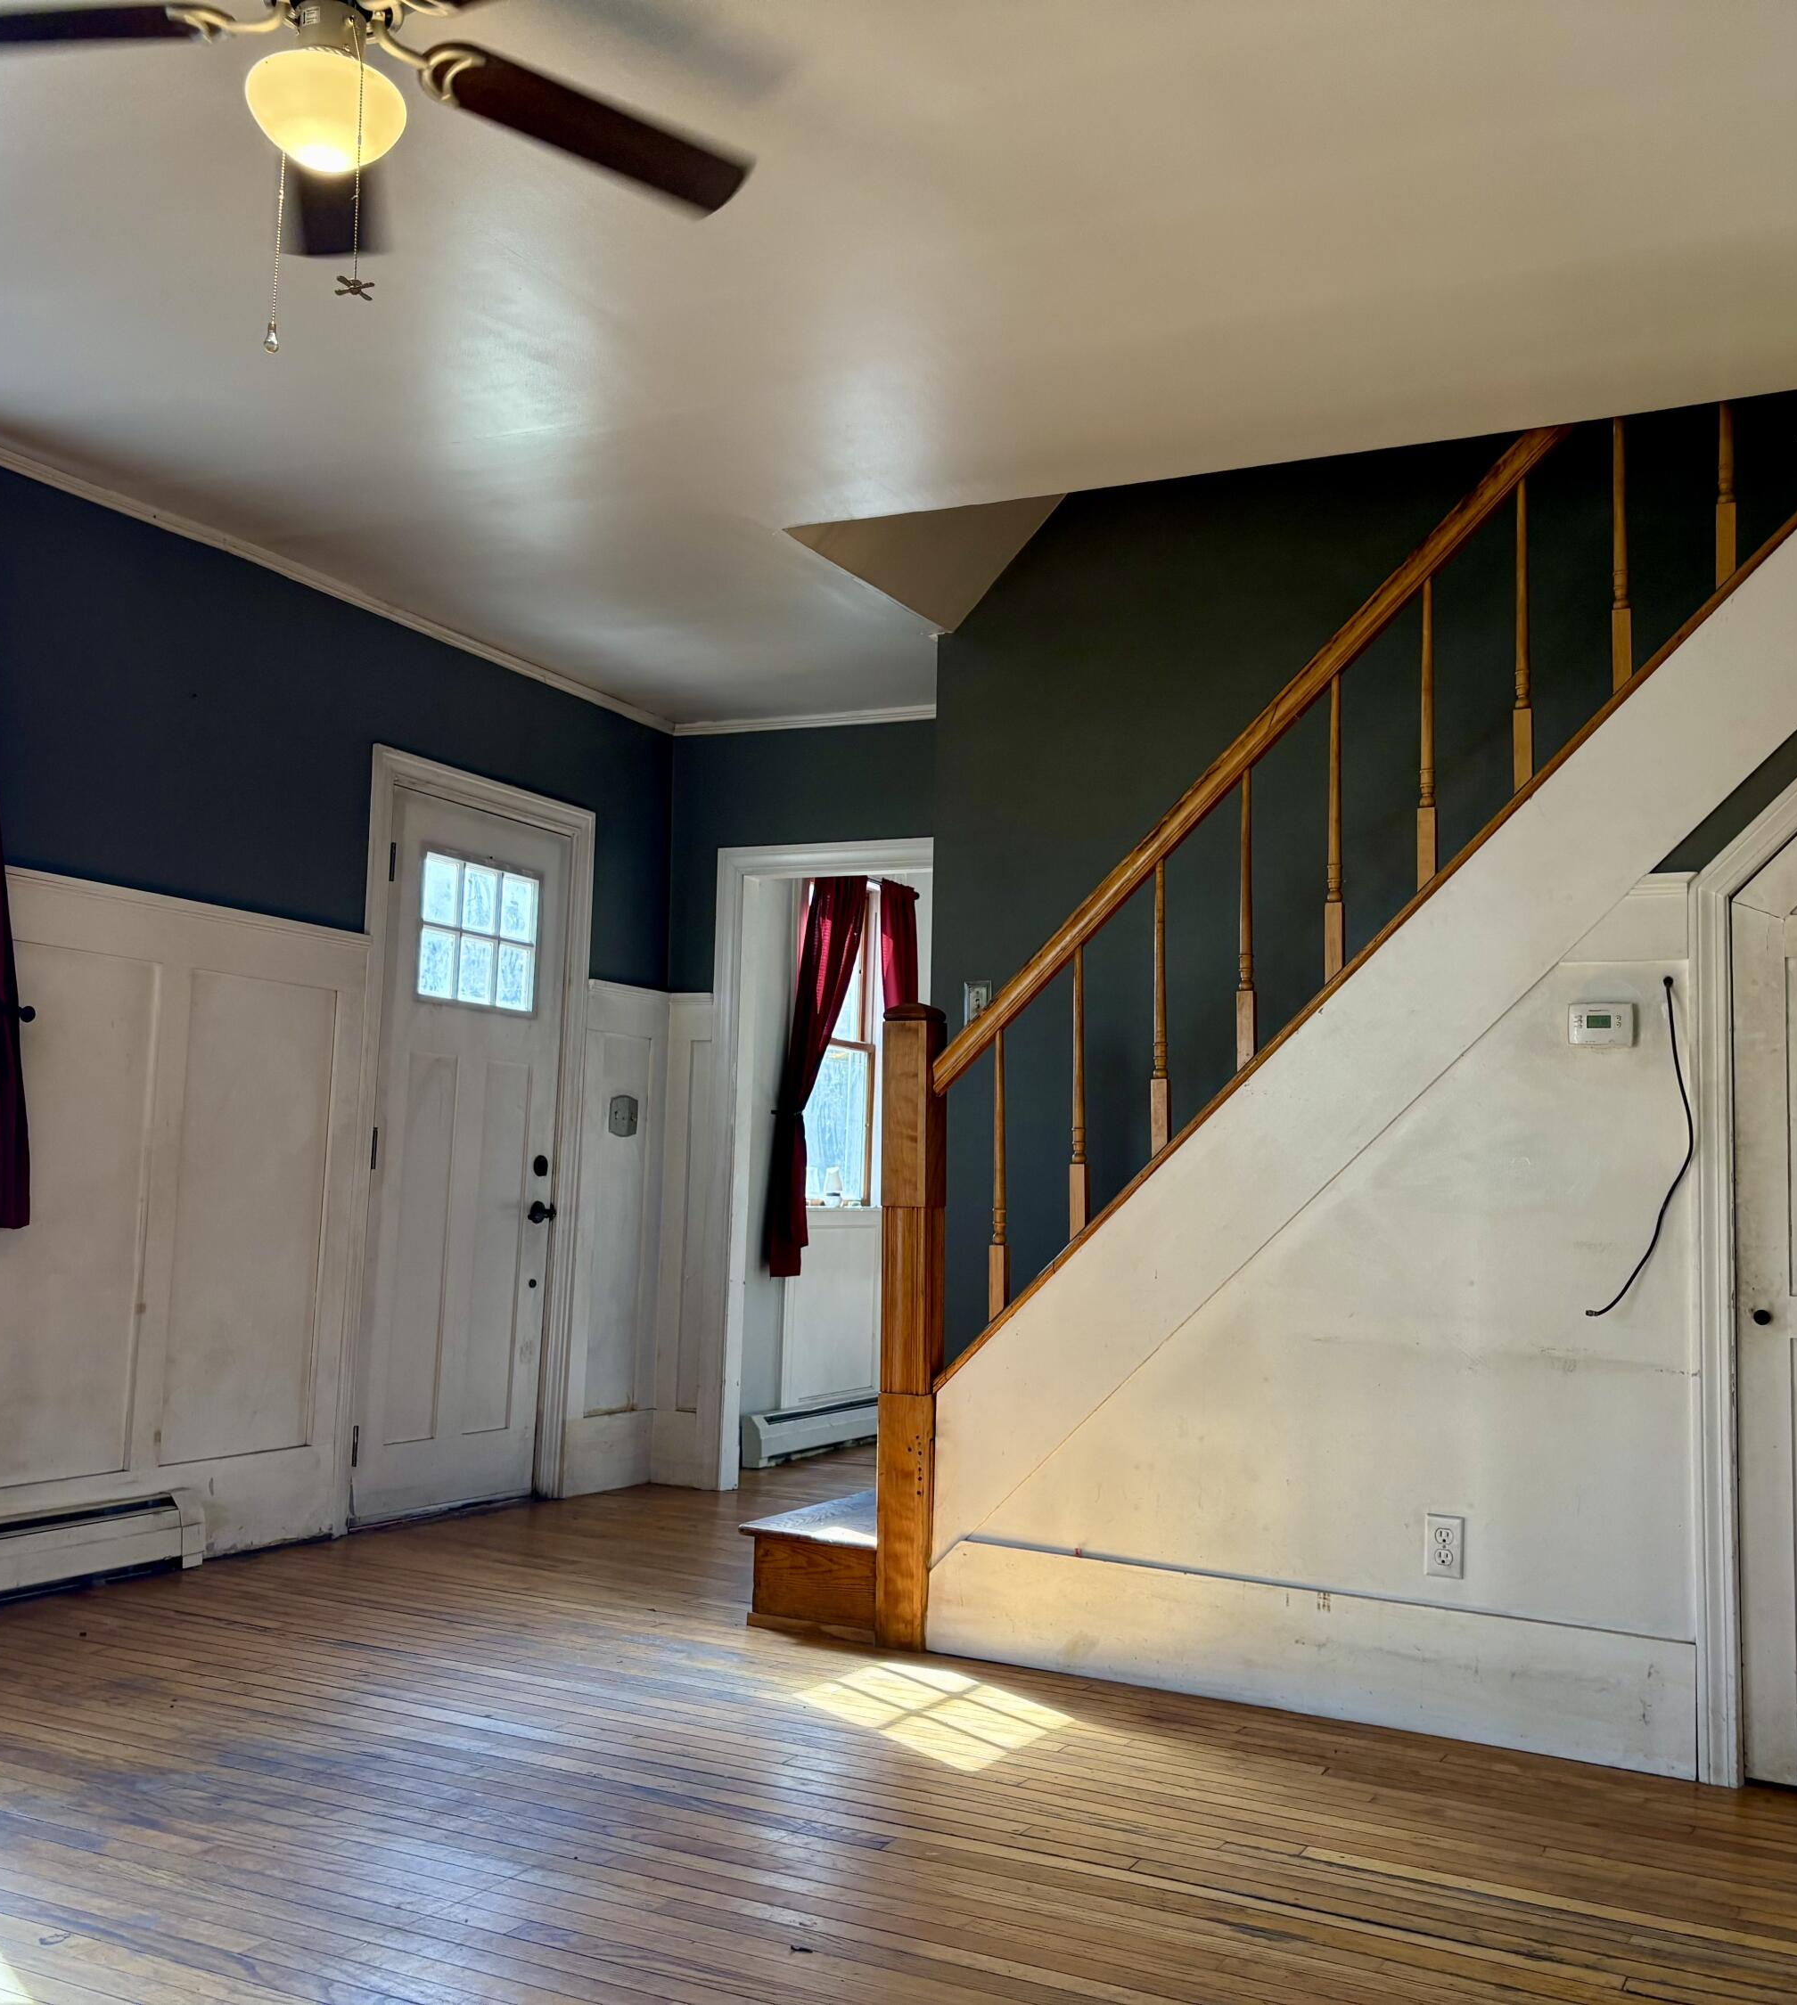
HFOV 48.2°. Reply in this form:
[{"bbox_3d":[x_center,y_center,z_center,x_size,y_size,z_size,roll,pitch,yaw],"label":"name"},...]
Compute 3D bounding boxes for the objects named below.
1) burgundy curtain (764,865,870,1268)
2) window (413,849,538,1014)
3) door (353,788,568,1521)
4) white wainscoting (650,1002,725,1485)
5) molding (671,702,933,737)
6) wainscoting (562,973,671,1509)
[{"bbox_3d":[-0.303,0.240,7.597,0.099,1.581,0.680,-1,-6,27],"label":"burgundy curtain"},{"bbox_3d":[-1.248,-0.199,5.979,0.035,0.421,0.542,-1,-6,27],"label":"window"},{"bbox_3d":[-1.270,0.461,5.936,0.049,2.059,0.813,-1,-6,27],"label":"door"},{"bbox_3d":[-0.706,0.778,6.638,0.251,1.620,0.035,-1,-6,27],"label":"white wainscoting"},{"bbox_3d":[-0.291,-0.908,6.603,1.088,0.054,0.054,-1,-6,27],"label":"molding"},{"bbox_3d":[-0.916,0.759,6.521,0.035,1.620,0.419,-1,-6,27],"label":"wainscoting"}]

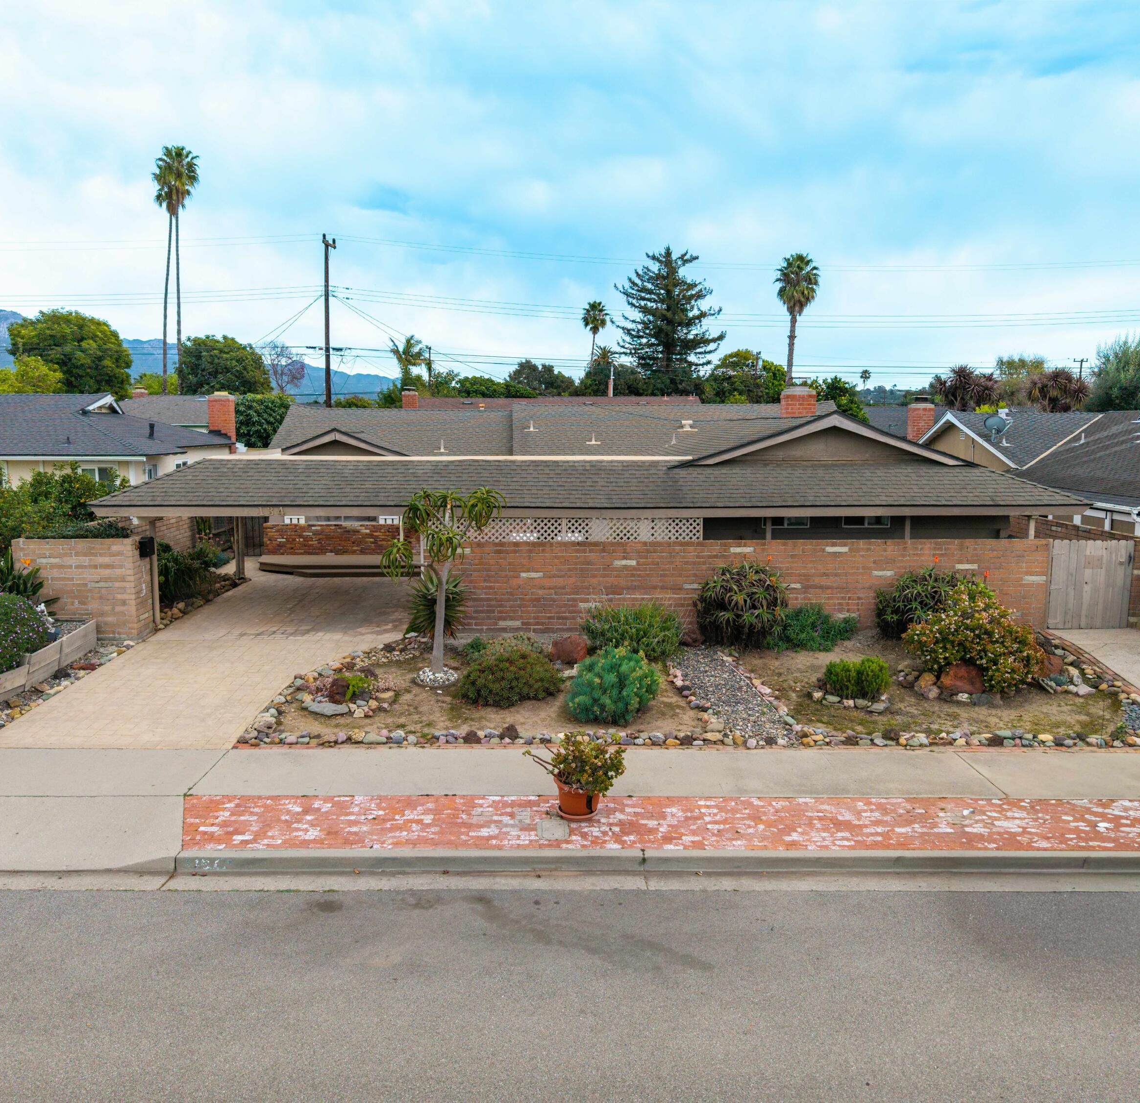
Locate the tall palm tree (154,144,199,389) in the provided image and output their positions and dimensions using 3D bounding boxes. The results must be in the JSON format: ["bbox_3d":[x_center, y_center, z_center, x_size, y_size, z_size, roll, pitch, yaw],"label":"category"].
[{"bbox_3d":[-29.486,-19.166,77.999,3.353,22.534,3.200,0,9,0],"label":"tall palm tree"}]

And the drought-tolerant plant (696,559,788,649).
[{"bbox_3d":[2.893,0.873,17.230,1.573,1.396,1.350,0,9,0],"label":"drought-tolerant plant"}]

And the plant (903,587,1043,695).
[{"bbox_3d":[6.096,1.247,15.391,2.046,1.356,1.698,0,9,0],"label":"plant"}]

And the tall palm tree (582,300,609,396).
[{"bbox_3d":[2.877,-19.274,113.463,3.100,17.000,3.100,0,7,0],"label":"tall palm tree"}]

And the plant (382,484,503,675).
[{"bbox_3d":[-1.947,0.425,15.634,1.903,2.881,1.700,0,9,0],"label":"plant"}]

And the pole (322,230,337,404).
[{"bbox_3d":[-9.801,-7.684,42.325,0.561,10.627,1.800,0,9,0],"label":"pole"}]

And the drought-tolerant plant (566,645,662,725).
[{"bbox_3d":[0.592,1.736,14.002,1.325,0.923,1.259,0,9,0],"label":"drought-tolerant plant"}]

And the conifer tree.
[{"bbox_3d":[7.544,-15.548,78.552,8.372,15.215,8.600,0,9,0],"label":"conifer tree"}]

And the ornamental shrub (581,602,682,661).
[{"bbox_3d":[1.040,1.288,17.260,1.650,0.800,1.300,0,7,0],"label":"ornamental shrub"}]

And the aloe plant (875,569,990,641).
[{"bbox_3d":[6.260,0.905,17.560,1.980,1.270,1.400,0,9,0],"label":"aloe plant"}]

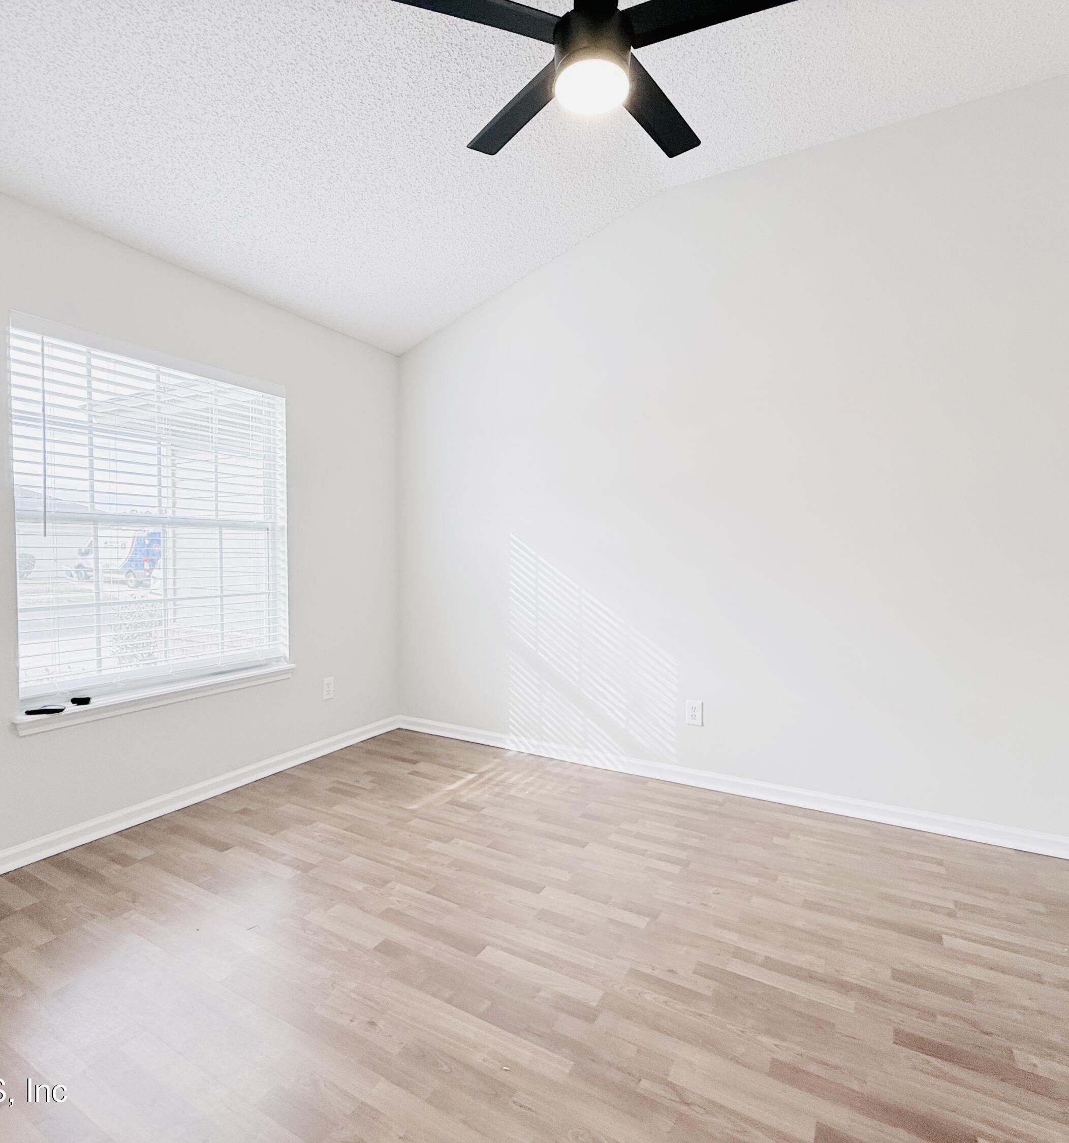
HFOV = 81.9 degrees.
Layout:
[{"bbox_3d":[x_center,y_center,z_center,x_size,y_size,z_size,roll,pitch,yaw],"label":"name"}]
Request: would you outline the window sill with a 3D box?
[{"bbox_3d":[-1.624,0.551,2.790,0.095,0.075,1.235,2,3,29],"label":"window sill"}]

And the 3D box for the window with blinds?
[{"bbox_3d":[-1.623,-0.222,2.763,0.080,1.453,1.180,2,3,29],"label":"window with blinds"}]

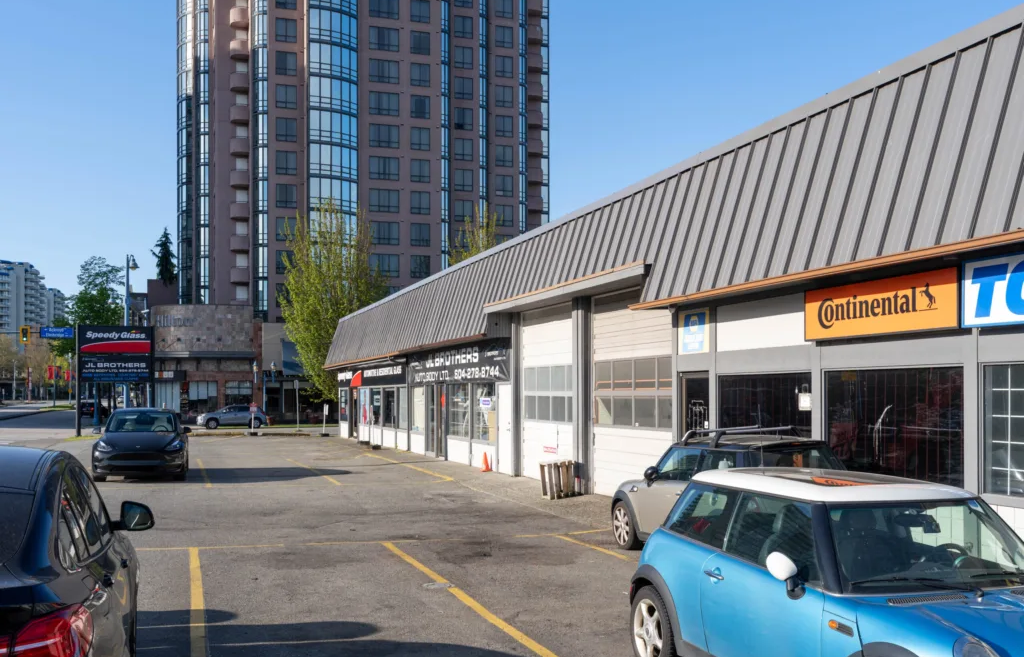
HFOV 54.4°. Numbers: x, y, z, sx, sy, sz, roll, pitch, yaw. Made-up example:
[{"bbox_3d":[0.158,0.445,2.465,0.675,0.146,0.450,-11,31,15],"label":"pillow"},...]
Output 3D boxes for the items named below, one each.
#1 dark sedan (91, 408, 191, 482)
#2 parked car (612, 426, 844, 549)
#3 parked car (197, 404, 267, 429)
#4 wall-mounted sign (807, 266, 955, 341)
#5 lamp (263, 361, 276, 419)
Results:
[{"bbox_3d":[-8.620,2.673,23.400,1.940,1.610,4.720,1,-3,-18],"label":"dark sedan"},{"bbox_3d":[2.460,1.925,11.350,1.740,1.460,3.720,1,-3,-16],"label":"parked car"},{"bbox_3d":[-18.100,5.730,64.300,4.400,1.600,1.820,1,-3,-18],"label":"parked car"},{"bbox_3d":[4.040,-0.220,10.900,0.200,0.600,2.420,1,-3,-19],"label":"wall-mounted sign"},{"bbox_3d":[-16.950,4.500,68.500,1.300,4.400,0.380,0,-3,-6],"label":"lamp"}]

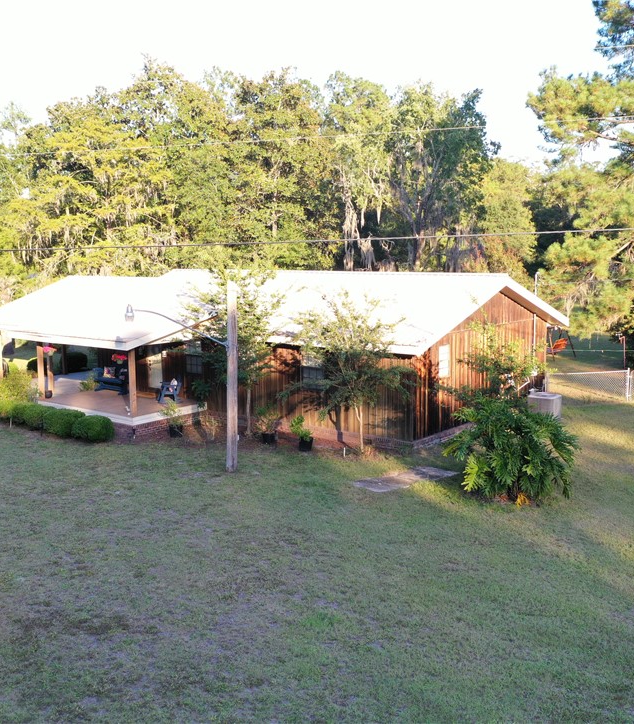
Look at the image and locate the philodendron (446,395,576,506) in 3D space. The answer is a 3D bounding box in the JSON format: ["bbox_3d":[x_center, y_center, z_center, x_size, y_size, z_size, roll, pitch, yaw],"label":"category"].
[{"bbox_3d":[4.423,1.939,19.135,2.900,2.270,2.750,1,8,13],"label":"philodendron"}]

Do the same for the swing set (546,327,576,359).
[{"bbox_3d":[12.082,-1.120,43.178,1.400,1.900,2.300,6,10,38],"label":"swing set"}]

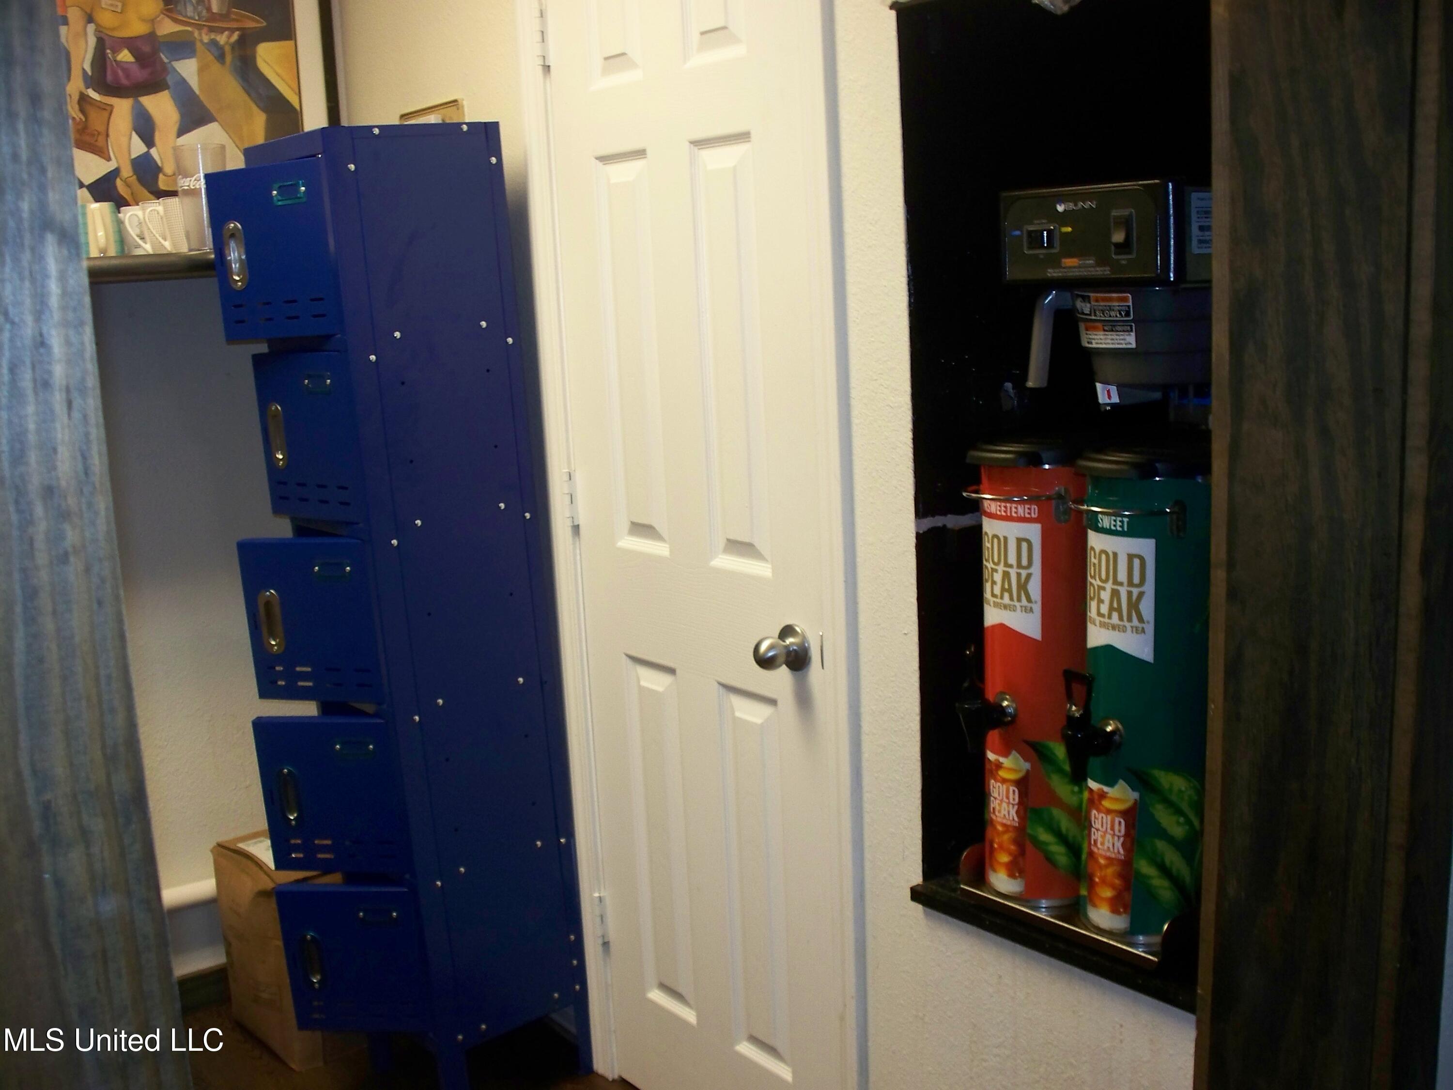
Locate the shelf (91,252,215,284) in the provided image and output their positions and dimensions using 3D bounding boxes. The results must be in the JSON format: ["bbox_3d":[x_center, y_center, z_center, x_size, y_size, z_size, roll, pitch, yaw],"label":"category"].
[{"bbox_3d":[-1.033,-0.493,2.700,0.850,0.043,0.305,-11,13,-37],"label":"shelf"}]

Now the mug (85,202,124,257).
[{"bbox_3d":[-1.066,-0.538,2.575,0.077,0.094,0.109,-7,11,-21],"label":"mug"}]

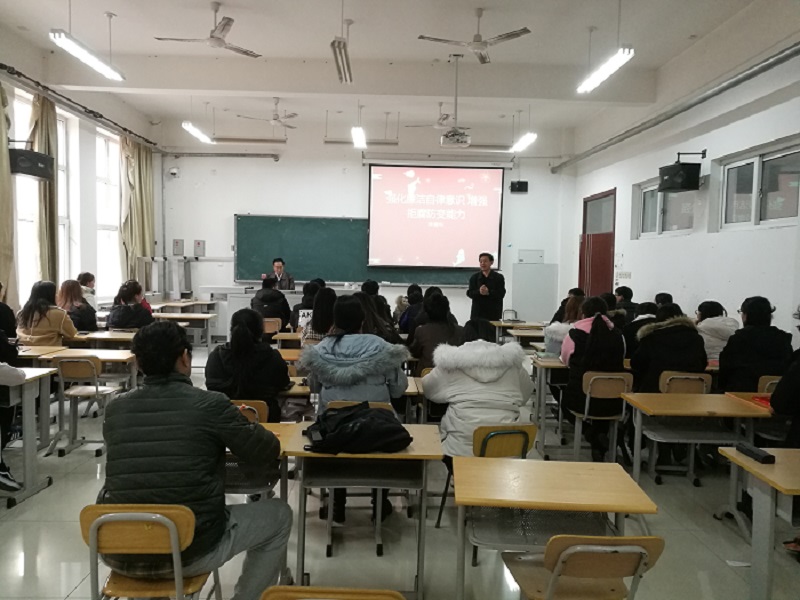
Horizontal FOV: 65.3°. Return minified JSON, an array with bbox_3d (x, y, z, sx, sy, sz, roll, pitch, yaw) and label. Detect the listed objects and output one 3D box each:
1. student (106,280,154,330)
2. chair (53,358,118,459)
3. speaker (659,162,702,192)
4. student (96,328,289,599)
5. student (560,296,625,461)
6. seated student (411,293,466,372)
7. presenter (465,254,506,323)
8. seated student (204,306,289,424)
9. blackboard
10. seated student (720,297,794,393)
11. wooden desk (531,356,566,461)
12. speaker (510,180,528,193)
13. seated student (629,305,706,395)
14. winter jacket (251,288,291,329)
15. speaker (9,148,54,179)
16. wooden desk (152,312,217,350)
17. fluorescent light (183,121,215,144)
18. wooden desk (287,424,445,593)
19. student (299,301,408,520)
[{"bbox_3d":[-3.036,0.427,7.112,0.540,1.290,0.720,2,4,16],"label":"student"},{"bbox_3d":[-2.434,0.787,4.942,0.380,0.790,0.500,1,4,-2],"label":"chair"},{"bbox_3d":[3.142,-1.367,6.981,0.250,0.280,0.400,-1,4,-27],"label":"speaker"},{"bbox_3d":[-0.772,0.753,2.485,0.600,1.350,0.780,2,4,11],"label":"student"},{"bbox_3d":[1.434,0.619,4.822,0.500,1.310,0.720,1,4,-2],"label":"student"},{"bbox_3d":[0.270,0.609,4.758,0.500,1.300,0.680,1,4,-2],"label":"seated student"},{"bbox_3d":[1.178,0.179,8.666,0.540,1.660,0.360,2,4,10],"label":"presenter"},{"bbox_3d":[-0.925,0.689,3.860,0.500,1.290,0.760,1,4,1],"label":"seated student"},{"bbox_3d":[-0.711,-0.864,11.152,4.427,1.199,0.080,1,4,-2],"label":"blackboard"},{"bbox_3d":[2.702,0.644,5.081,0.560,1.360,0.780,0,4,-16],"label":"seated student"},{"bbox_3d":[1.424,0.884,5.061,0.650,0.765,0.453,1,4,0],"label":"wooden desk"},{"bbox_3d":[2.106,-1.989,10.935,0.310,0.200,0.200,1,4,-2],"label":"speaker"},{"bbox_3d":[2.022,0.671,5.064,0.560,1.280,0.780,1,4,-7],"label":"seated student"},{"bbox_3d":[-1.608,0.164,7.783,0.500,0.620,0.380,1,4,-2],"label":"winter jacket"},{"bbox_3d":[-3.948,-1.433,6.613,0.270,0.255,0.480,3,4,28],"label":"speaker"},{"bbox_3d":[-2.809,0.592,8.177,0.700,0.765,0.455,1,4,-2],"label":"wooden desk"},{"bbox_3d":[-3.119,-2.589,9.606,0.180,0.100,1.270,1,4,-2],"label":"fluorescent light"},{"bbox_3d":[-0.154,0.991,2.787,0.650,0.765,0.453,1,4,0],"label":"wooden desk"},{"bbox_3d":[-0.266,0.662,3.563,0.580,1.320,0.720,1,4,-2],"label":"student"}]

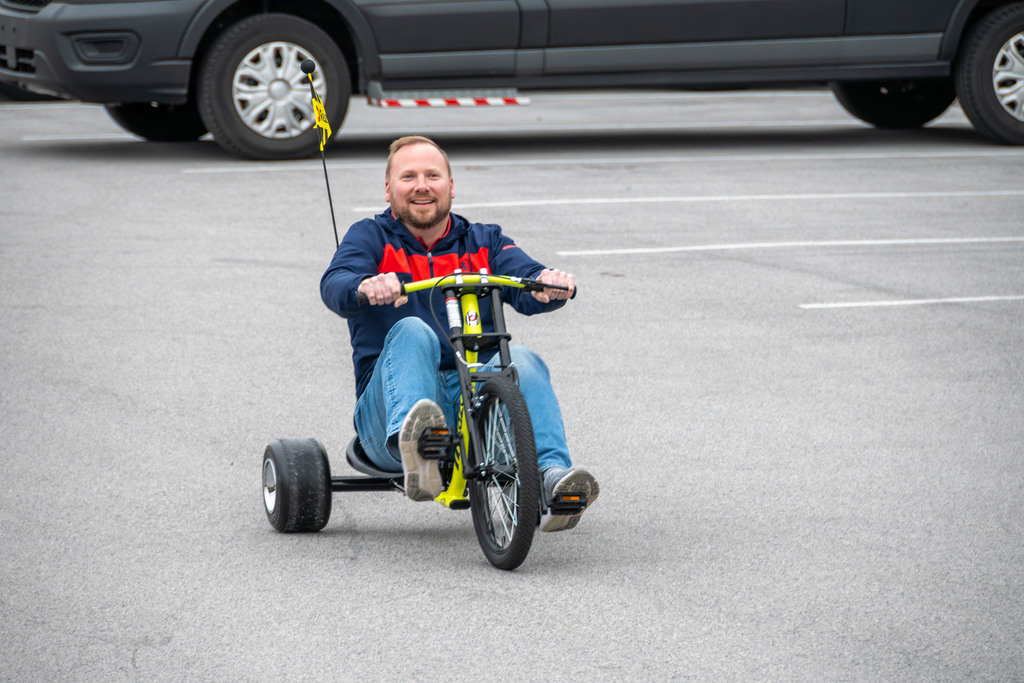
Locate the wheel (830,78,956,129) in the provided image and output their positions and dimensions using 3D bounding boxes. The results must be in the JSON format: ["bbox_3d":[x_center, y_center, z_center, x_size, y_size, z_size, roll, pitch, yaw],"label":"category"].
[{"bbox_3d":[1.903,-1.401,42.193,0.700,0.690,0.235,-2,5,-19],"label":"wheel"}]

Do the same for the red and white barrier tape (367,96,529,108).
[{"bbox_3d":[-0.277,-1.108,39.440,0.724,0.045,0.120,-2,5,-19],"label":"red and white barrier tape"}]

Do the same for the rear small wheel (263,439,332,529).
[{"bbox_3d":[-0.578,0.389,23.050,0.143,0.250,0.250,-3,5,-12],"label":"rear small wheel"}]

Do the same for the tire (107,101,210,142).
[{"bbox_3d":[-1.649,-1.300,40.996,0.700,0.690,0.235,-2,5,-19],"label":"tire"}]

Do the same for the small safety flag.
[{"bbox_3d":[-0.522,-0.624,23.250,0.070,0.205,0.130,-1,5,-12],"label":"small safety flag"}]

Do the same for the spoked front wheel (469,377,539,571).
[{"bbox_3d":[-0.021,0.341,22.050,0.070,0.500,0.500,-3,5,-15],"label":"spoked front wheel"}]

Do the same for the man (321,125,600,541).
[{"bbox_3d":[-0.148,-0.026,22.420,0.660,0.980,1.070,-1,5,-7],"label":"man"}]

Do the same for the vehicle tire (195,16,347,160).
[{"bbox_3d":[-1.097,-1.165,39.360,0.700,0.690,0.235,-2,5,-19],"label":"vehicle tire"}]

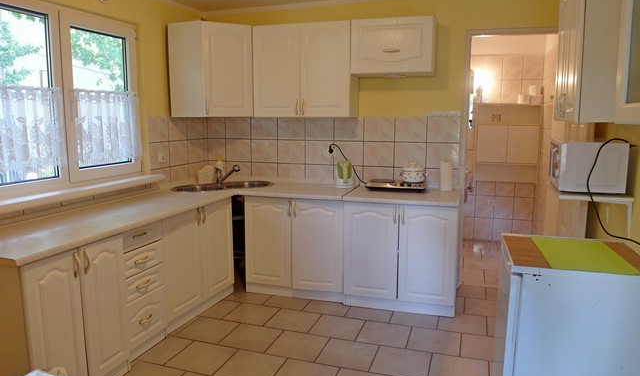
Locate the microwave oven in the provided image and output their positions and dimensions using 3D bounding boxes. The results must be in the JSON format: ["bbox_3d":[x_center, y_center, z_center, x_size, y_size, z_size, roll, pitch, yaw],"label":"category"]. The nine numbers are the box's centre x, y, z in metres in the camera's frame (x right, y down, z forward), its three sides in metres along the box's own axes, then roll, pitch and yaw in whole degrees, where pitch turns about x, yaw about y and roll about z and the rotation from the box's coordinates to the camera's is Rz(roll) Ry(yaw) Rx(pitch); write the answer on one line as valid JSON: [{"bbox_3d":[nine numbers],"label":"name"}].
[{"bbox_3d":[1.648,-0.145,2.753,0.328,0.276,0.473,3,9,21],"label":"microwave oven"}]

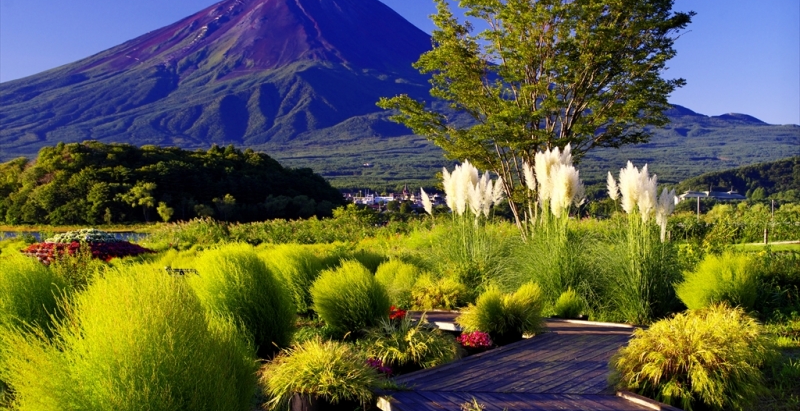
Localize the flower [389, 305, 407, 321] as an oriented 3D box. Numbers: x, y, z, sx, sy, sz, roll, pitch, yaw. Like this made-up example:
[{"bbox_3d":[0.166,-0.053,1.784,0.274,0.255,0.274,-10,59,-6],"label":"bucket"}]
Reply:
[{"bbox_3d":[-0.033,1.420,21.000,0.240,0.220,0.230,0,-1,0],"label":"flower"}]

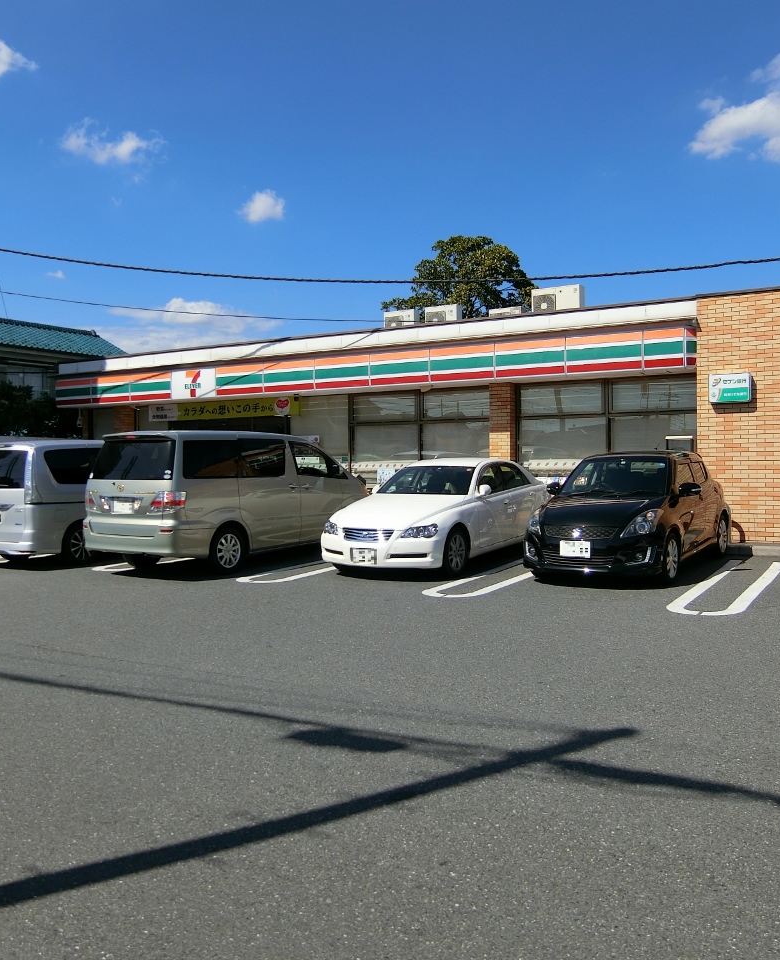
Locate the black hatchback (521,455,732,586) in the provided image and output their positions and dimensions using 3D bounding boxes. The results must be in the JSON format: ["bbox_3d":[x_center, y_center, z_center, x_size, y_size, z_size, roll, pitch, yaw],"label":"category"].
[{"bbox_3d":[3.109,0.379,11.384,1.725,1.510,3.850,0,3,34],"label":"black hatchback"}]

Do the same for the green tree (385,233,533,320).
[{"bbox_3d":[2.509,-4.379,32.500,5.800,9.500,5.800,-1,2,5],"label":"green tree"}]

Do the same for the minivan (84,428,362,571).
[{"bbox_3d":[-2.205,0.236,13.287,1.835,1.930,4.840,0,2,29],"label":"minivan"}]

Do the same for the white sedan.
[{"bbox_3d":[0.818,0.424,12.729,1.805,1.440,4.730,0,2,29],"label":"white sedan"}]

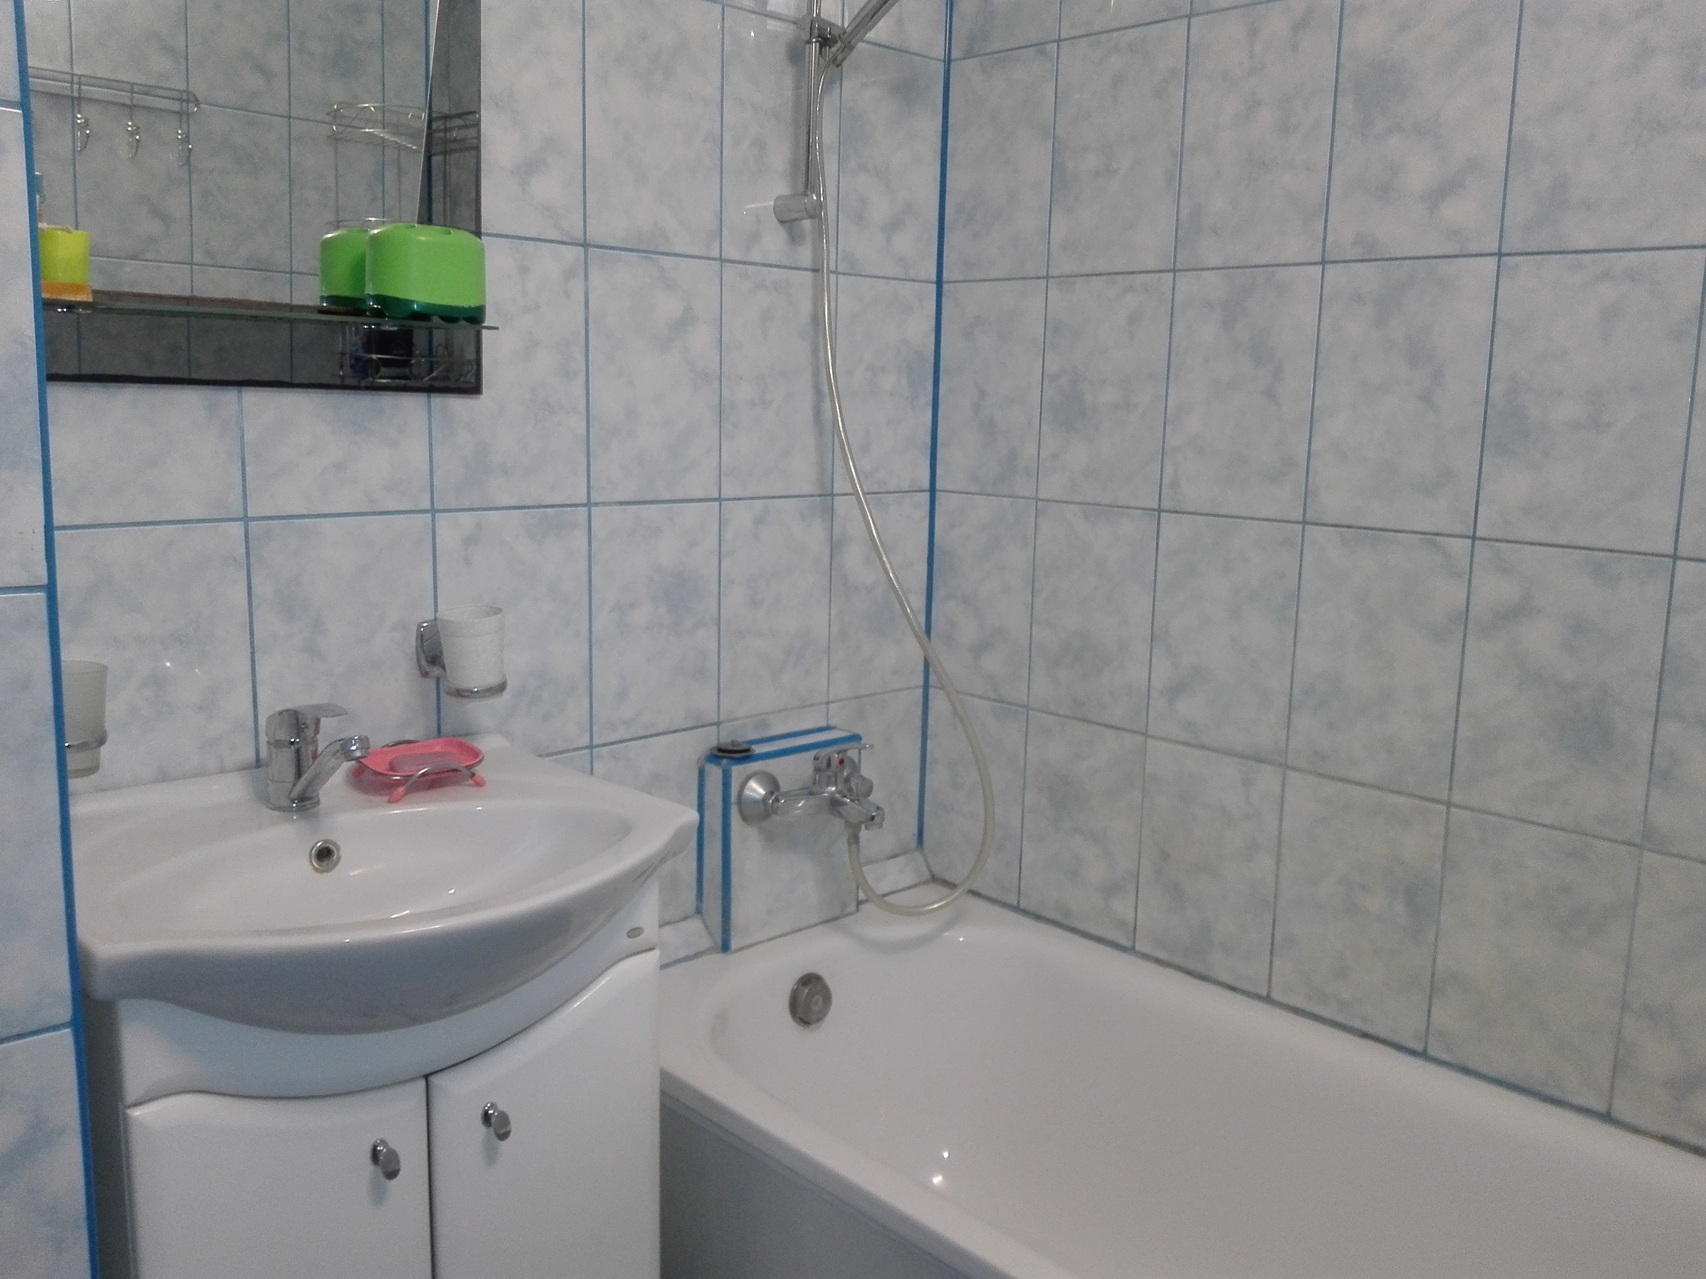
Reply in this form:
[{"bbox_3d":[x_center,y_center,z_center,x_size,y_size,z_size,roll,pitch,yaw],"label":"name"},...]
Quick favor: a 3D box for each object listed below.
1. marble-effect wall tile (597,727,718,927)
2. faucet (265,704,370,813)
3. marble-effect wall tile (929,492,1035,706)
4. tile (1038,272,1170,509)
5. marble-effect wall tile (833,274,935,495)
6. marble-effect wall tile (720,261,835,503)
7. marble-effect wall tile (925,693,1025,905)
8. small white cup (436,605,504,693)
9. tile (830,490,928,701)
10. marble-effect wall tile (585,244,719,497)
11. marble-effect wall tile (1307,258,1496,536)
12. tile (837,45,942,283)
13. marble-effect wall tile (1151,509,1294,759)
[{"bbox_3d":[-0.259,0.255,1.751,0.200,0.268,0.009,-9,14,-43],"label":"marble-effect wall tile"},{"bbox_3d":[-0.494,0.111,1.233,0.160,0.108,0.050,10,13,38],"label":"faucet"},{"bbox_3d":[0.192,-0.062,1.984,0.009,0.300,0.200,-9,14,-43],"label":"marble-effect wall tile"},{"bbox_3d":[0.337,-0.332,1.780,0.010,0.300,0.200,-8,14,-43],"label":"tile"},{"bbox_3d":[0.048,-0.368,1.940,0.200,0.300,0.010,-8,14,-43],"label":"marble-effect wall tile"},{"bbox_3d":[-0.100,-0.342,1.781,0.200,0.300,0.010,-8,14,-43],"label":"marble-effect wall tile"},{"bbox_3d":[0.186,0.236,2.049,0.010,0.300,0.200,-8,14,-43],"label":"marble-effect wall tile"},{"bbox_3d":[-0.410,0.013,1.437,0.069,0.085,0.069,1,10,0],"label":"small white cup"},{"bbox_3d":[0.040,-0.067,1.975,0.200,0.300,0.010,-8,14,-43],"label":"tile"},{"bbox_3d":[-0.245,-0.321,1.646,0.200,0.300,0.009,-9,14,-43],"label":"marble-effect wall tile"},{"bbox_3d":[0.615,-0.274,1.498,0.010,0.300,0.200,-8,14,-43],"label":"marble-effect wall tile"},{"bbox_3d":[0.054,-0.666,1.871,0.200,0.300,0.009,-9,14,-43],"label":"tile"},{"bbox_3d":[0.473,-0.005,1.710,0.010,0.300,0.200,-8,14,-43],"label":"marble-effect wall tile"}]

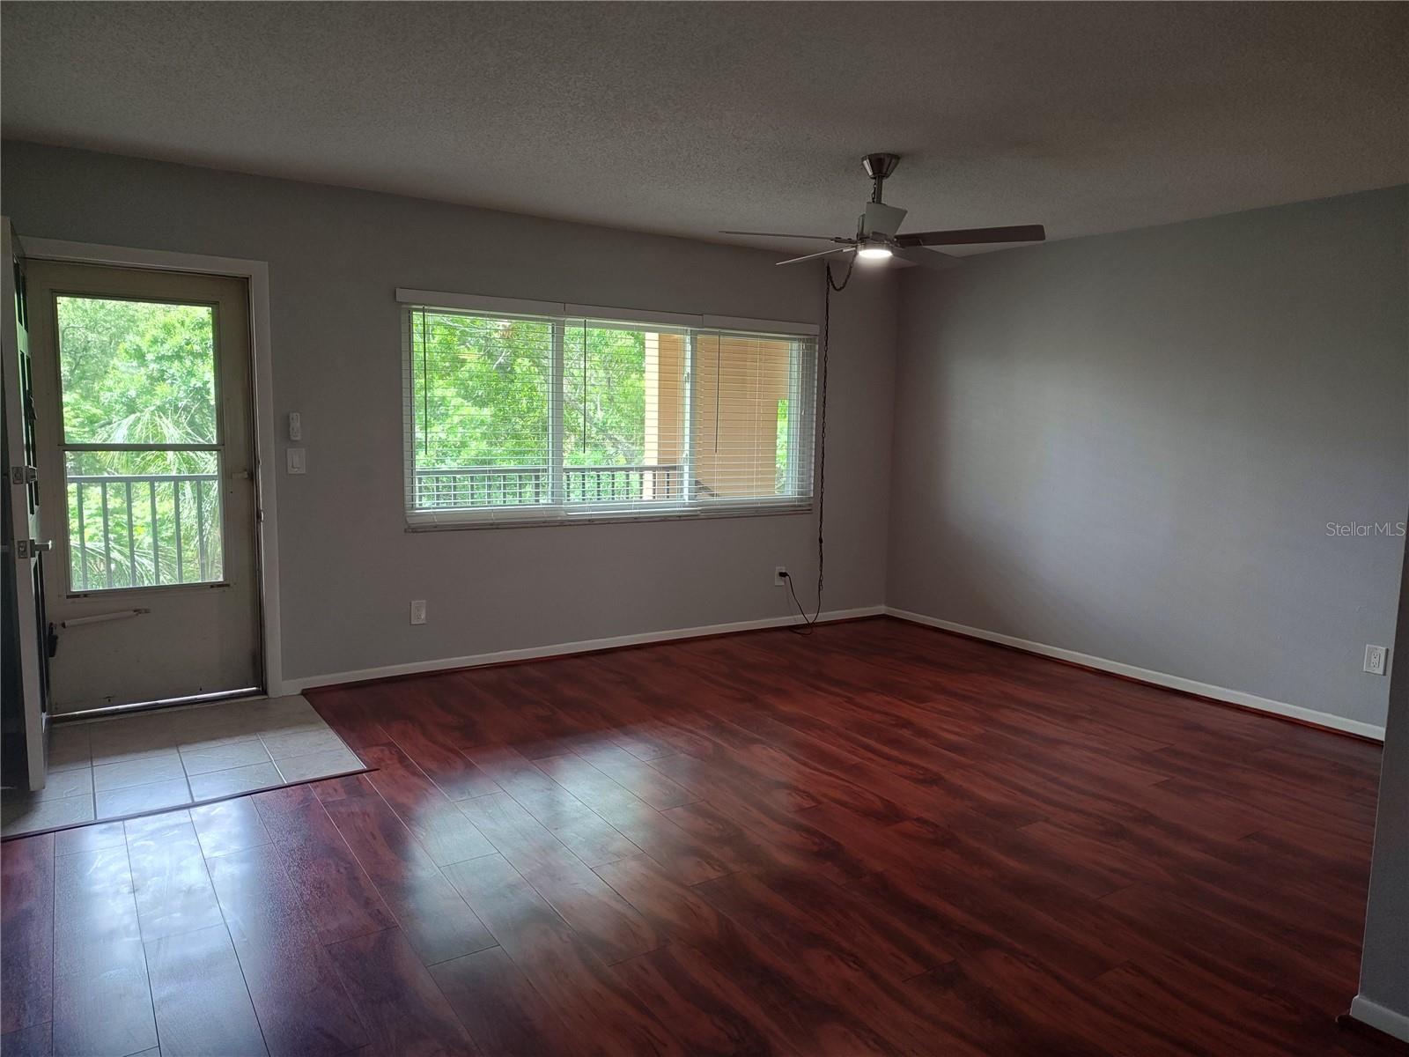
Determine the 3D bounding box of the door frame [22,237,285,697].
[{"bbox_3d":[-2.491,-0.181,4.200,1.030,2.080,0.120,-3,8,-33],"label":"door frame"}]

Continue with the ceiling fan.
[{"bbox_3d":[0.693,-1.323,3.876,1.310,0.400,1.290,-3,8,-33],"label":"ceiling fan"}]

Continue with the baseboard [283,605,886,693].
[{"bbox_3d":[-0.371,0.696,5.669,4.030,0.083,0.020,-3,8,-33],"label":"baseboard"}]

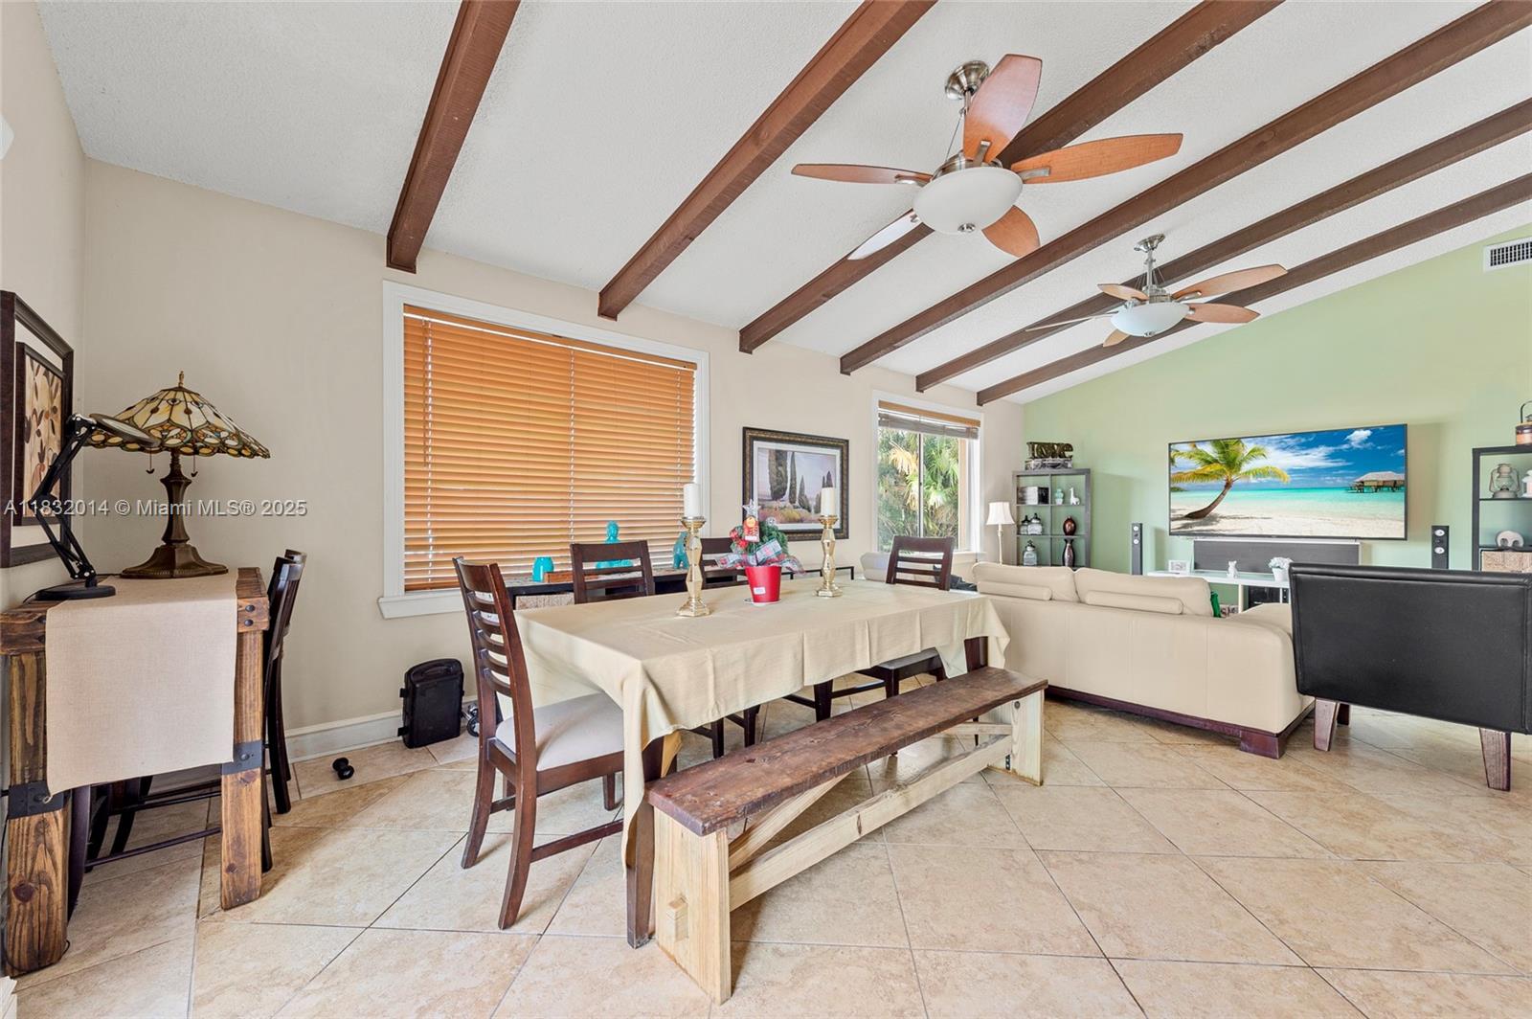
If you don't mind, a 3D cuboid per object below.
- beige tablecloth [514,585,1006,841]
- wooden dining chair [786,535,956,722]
[{"bbox_3d":[0.048,0.666,2.580,1.930,0.530,1.120,0,-1,-42],"label":"beige tablecloth"},{"bbox_3d":[0.658,0.665,3.168,0.610,1.010,0.450,0,-1,-42],"label":"wooden dining chair"}]

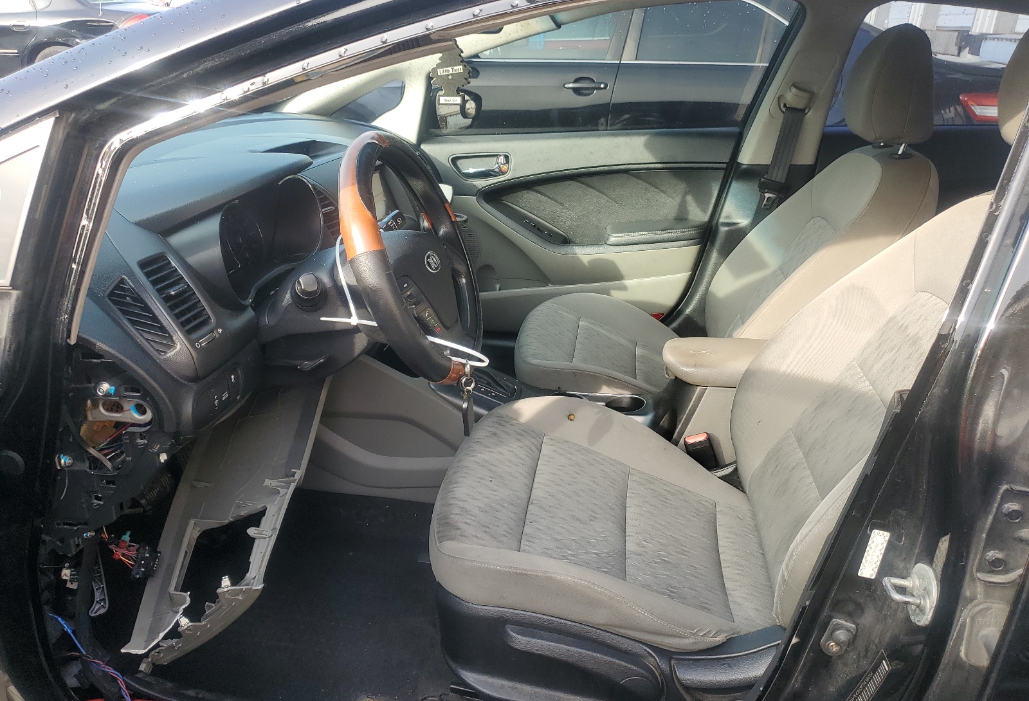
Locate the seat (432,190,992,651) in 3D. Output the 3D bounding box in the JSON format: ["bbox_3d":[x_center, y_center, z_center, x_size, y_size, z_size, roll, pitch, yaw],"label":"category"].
[{"bbox_3d":[0.321,0.000,1.115,0.870,0.850,0.530,5,25,8],"label":"seat"}]

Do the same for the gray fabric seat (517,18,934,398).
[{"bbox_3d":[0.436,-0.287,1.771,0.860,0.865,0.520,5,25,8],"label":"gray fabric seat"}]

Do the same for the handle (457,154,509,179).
[{"bbox_3d":[-0.082,-0.502,2.108,0.145,0.065,0.040,5,25,8],"label":"handle"}]

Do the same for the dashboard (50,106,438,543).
[{"bbox_3d":[-0.519,-0.208,1.560,0.570,0.475,1.380,5,25,8],"label":"dashboard"}]

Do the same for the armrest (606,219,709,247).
[{"bbox_3d":[0.384,-0.312,2.084,0.275,0.055,0.085,5,25,8],"label":"armrest"}]

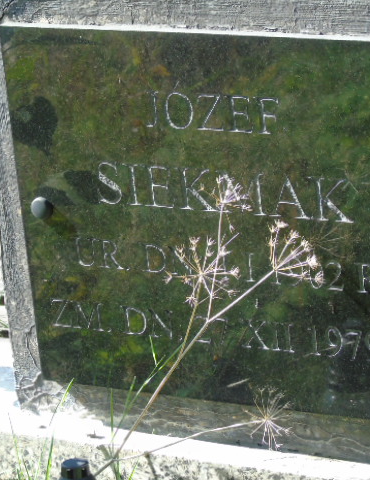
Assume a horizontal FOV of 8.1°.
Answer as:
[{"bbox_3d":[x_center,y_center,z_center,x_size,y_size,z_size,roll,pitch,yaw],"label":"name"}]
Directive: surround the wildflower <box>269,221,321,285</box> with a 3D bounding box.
[{"bbox_3d":[0.112,0.013,2.628,0.053,0.062,0.056,-5,17,0],"label":"wildflower"}]

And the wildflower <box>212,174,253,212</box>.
[{"bbox_3d":[0.046,-0.045,2.567,0.038,0.036,0.036,-5,17,0],"label":"wildflower"}]

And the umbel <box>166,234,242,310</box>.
[{"bbox_3d":[0.017,0.031,2.547,0.070,0.068,0.055,-5,17,0],"label":"umbel"}]

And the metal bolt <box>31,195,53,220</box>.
[{"bbox_3d":[-0.153,-0.034,2.825,0.025,0.025,0.016,5,20,31],"label":"metal bolt"}]

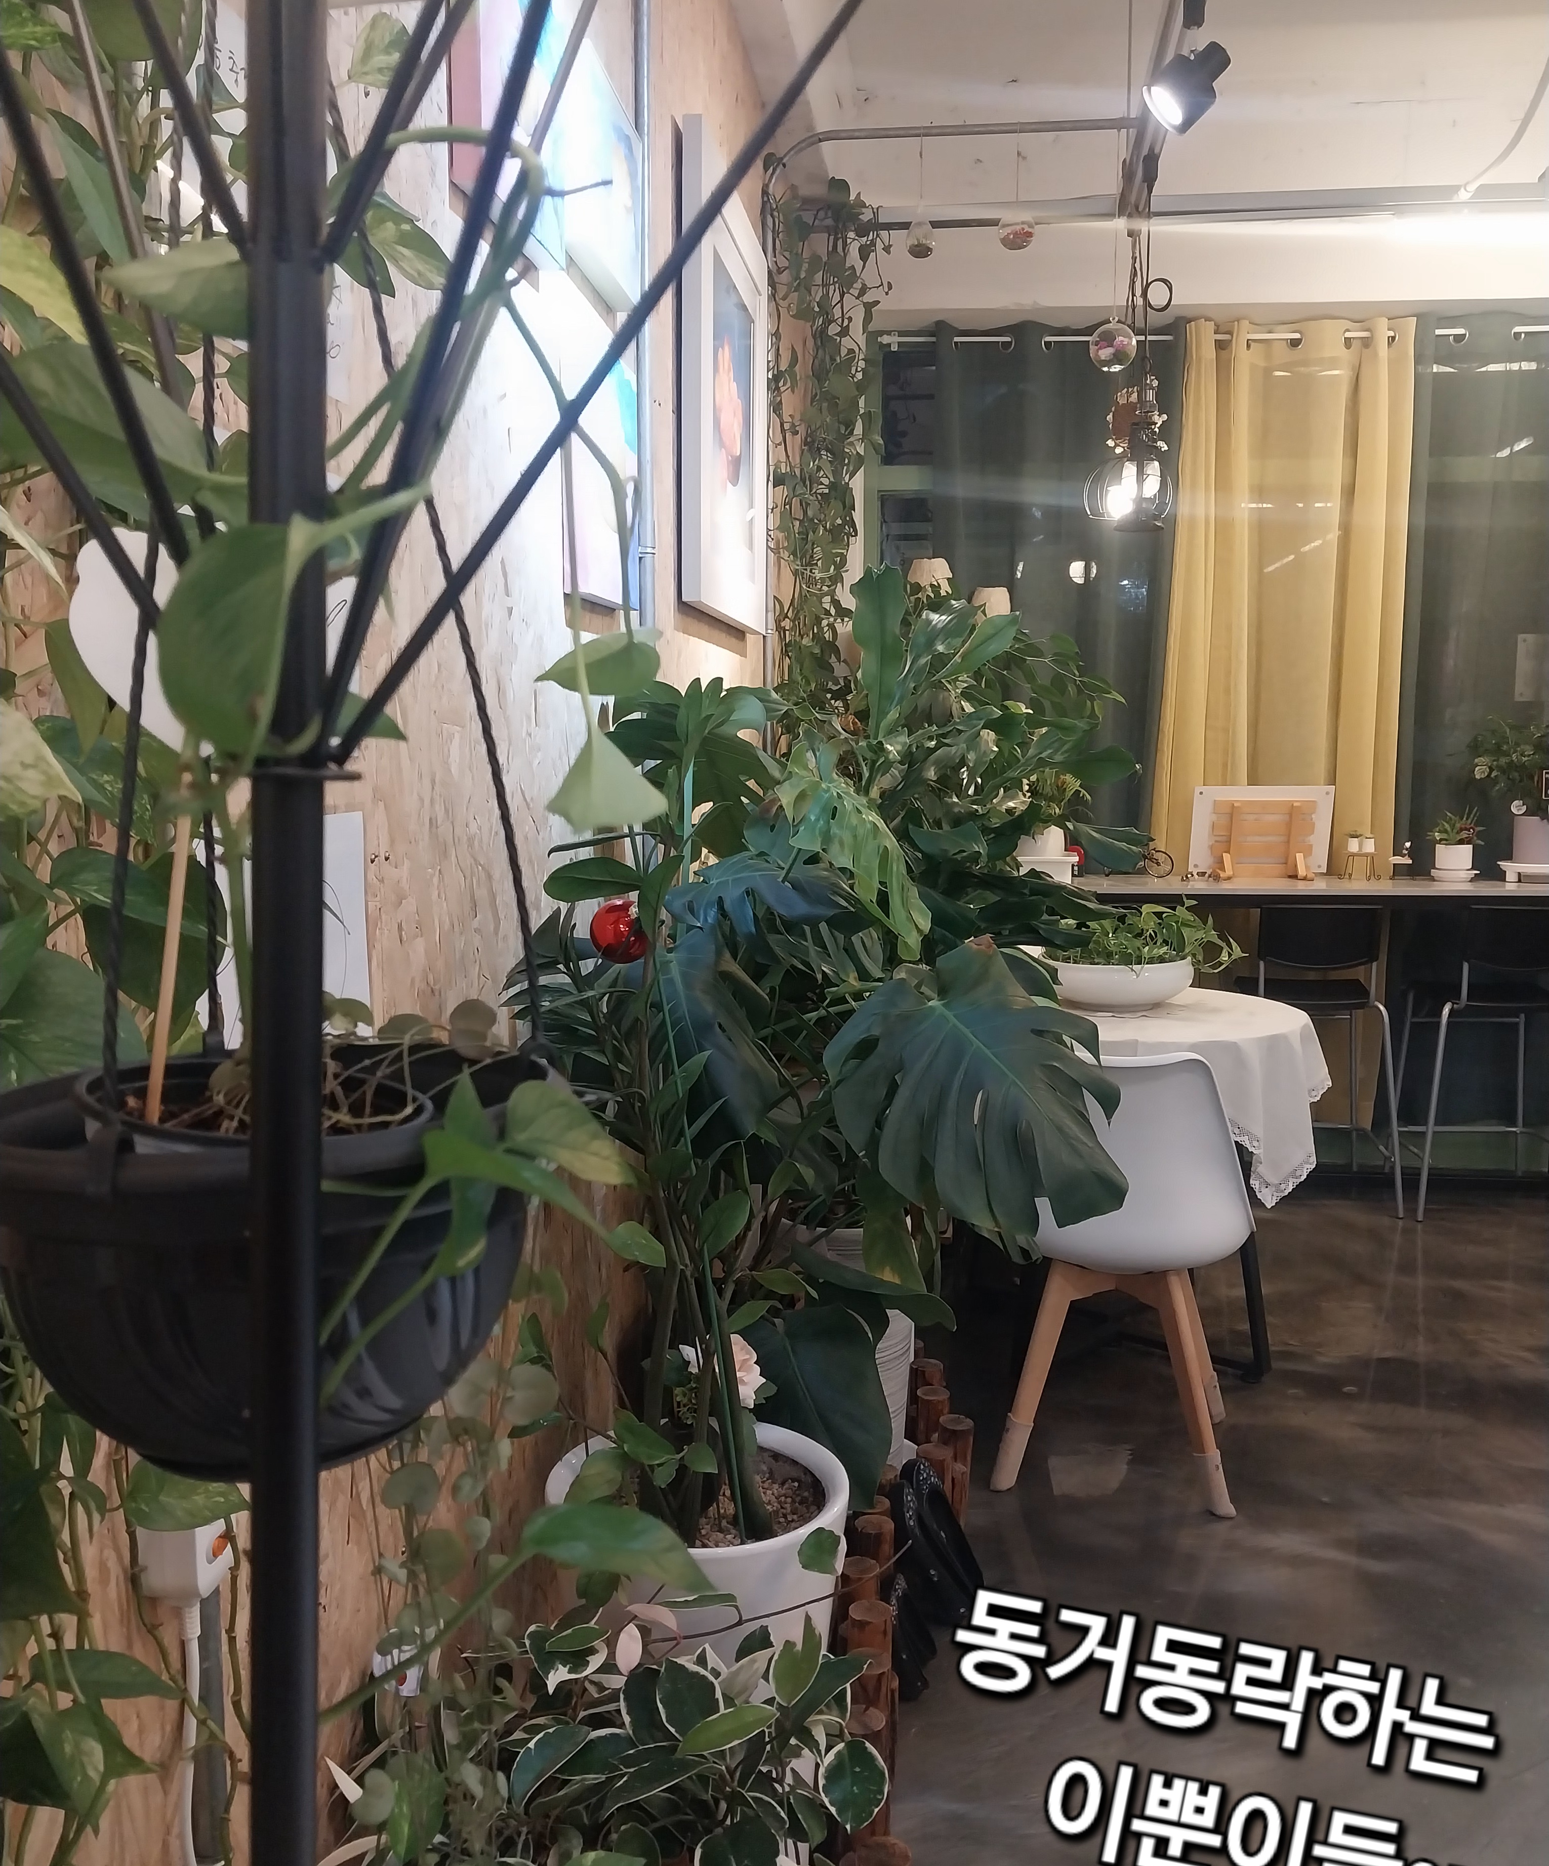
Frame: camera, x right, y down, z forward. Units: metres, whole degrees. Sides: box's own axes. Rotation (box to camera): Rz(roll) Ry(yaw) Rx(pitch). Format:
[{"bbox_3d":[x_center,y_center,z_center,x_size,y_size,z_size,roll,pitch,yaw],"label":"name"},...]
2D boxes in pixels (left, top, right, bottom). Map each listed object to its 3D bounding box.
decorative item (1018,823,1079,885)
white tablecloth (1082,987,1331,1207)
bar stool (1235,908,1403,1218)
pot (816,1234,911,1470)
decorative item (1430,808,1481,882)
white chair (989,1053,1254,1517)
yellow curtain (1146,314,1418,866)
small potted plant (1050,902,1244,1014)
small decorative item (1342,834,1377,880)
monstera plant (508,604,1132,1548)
[{"bbox_3d":[0.830,-0.246,4.782,0.210,0.183,0.180,1,6,5],"label":"decorative item"},{"bbox_3d":[0.808,0.552,3.745,0.920,0.750,0.920,1,6,7],"label":"white tablecloth"},{"bbox_3d":[1.655,0.364,4.770,0.460,0.900,0.490,1,6,7],"label":"bar stool"},{"bbox_3d":[0.128,0.777,2.946,0.310,0.535,0.310,0,6,0],"label":"pot"},{"bbox_3d":[2.100,-0.271,4.800,0.158,0.222,0.150,1,6,5],"label":"decorative item"},{"bbox_3d":[0.673,0.603,2.971,0.460,0.820,0.510,2,7,13],"label":"white chair"},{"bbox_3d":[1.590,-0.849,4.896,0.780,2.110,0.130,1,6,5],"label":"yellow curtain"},{"bbox_3d":[0.902,0.045,3.779,0.460,0.250,0.380,1,6,7],"label":"small potted plant"},{"bbox_3d":[1.838,-0.241,4.854,0.115,0.150,0.075,1,6,5],"label":"small decorative item"},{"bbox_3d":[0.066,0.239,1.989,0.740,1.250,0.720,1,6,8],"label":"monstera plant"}]

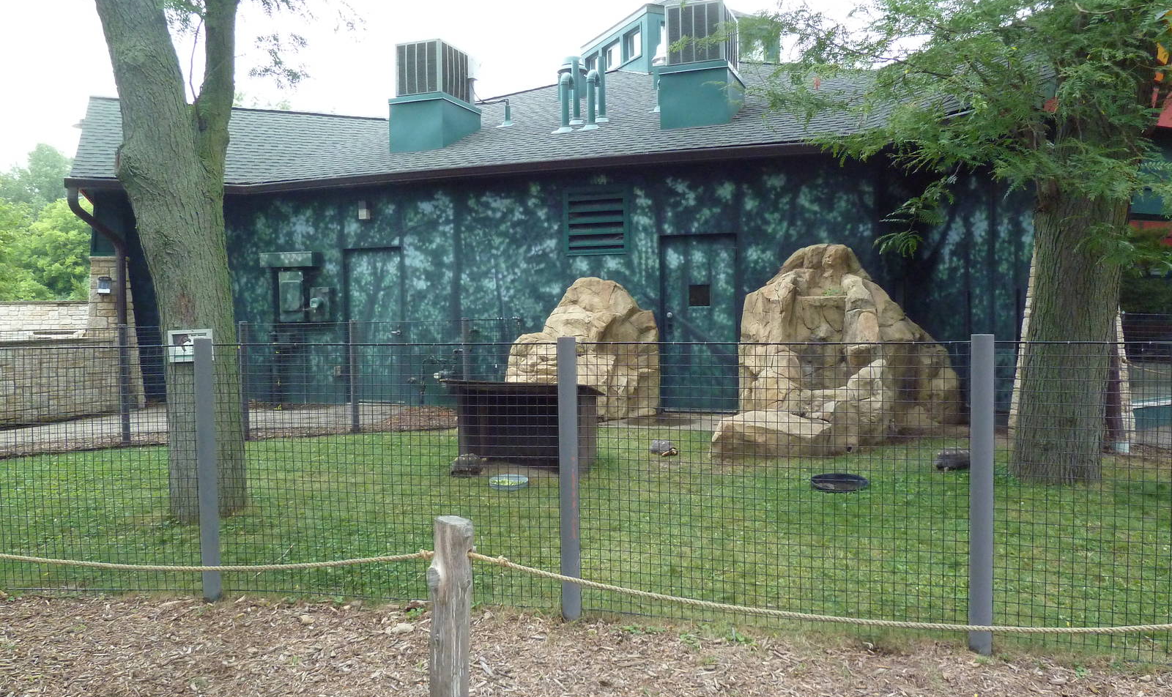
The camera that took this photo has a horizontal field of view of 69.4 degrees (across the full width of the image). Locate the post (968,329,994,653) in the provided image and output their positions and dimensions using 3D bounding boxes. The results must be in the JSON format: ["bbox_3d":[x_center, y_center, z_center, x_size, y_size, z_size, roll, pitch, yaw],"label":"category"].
[{"bbox_3d":[1.660,0.611,3.550,0.088,1.347,0.088,0,3,25],"label":"post"}]

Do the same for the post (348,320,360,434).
[{"bbox_3d":[-2.754,0.338,10.100,0.088,1.354,0.088,-2,3,-15],"label":"post"}]

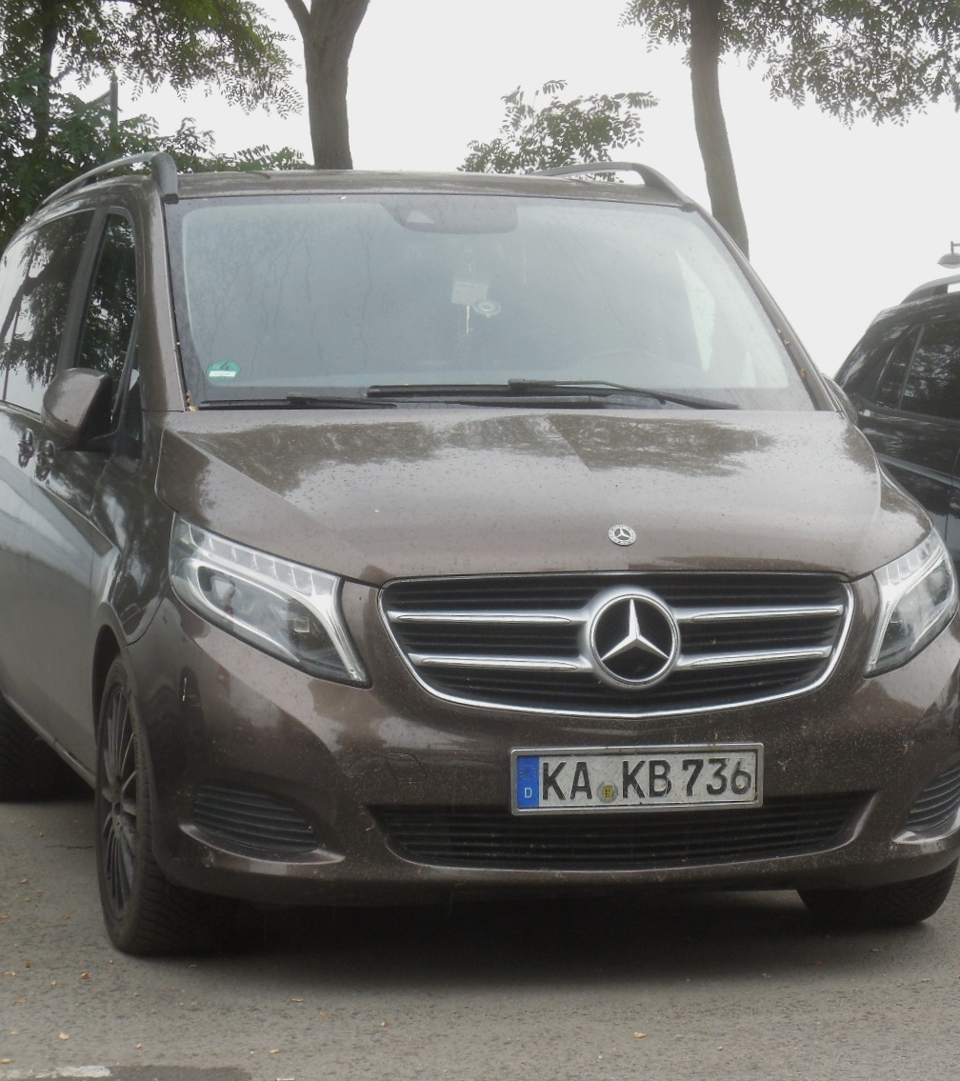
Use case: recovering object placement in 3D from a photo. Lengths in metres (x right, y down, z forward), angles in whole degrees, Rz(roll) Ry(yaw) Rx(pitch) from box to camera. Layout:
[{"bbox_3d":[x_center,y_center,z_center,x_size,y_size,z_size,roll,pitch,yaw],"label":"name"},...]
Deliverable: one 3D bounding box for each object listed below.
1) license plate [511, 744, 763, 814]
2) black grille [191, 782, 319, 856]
[{"bbox_3d":[0.322,0.483,6.823,0.530,0.130,0.020,0,2,-14],"label":"license plate"},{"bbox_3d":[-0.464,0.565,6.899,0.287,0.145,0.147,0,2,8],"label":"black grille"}]

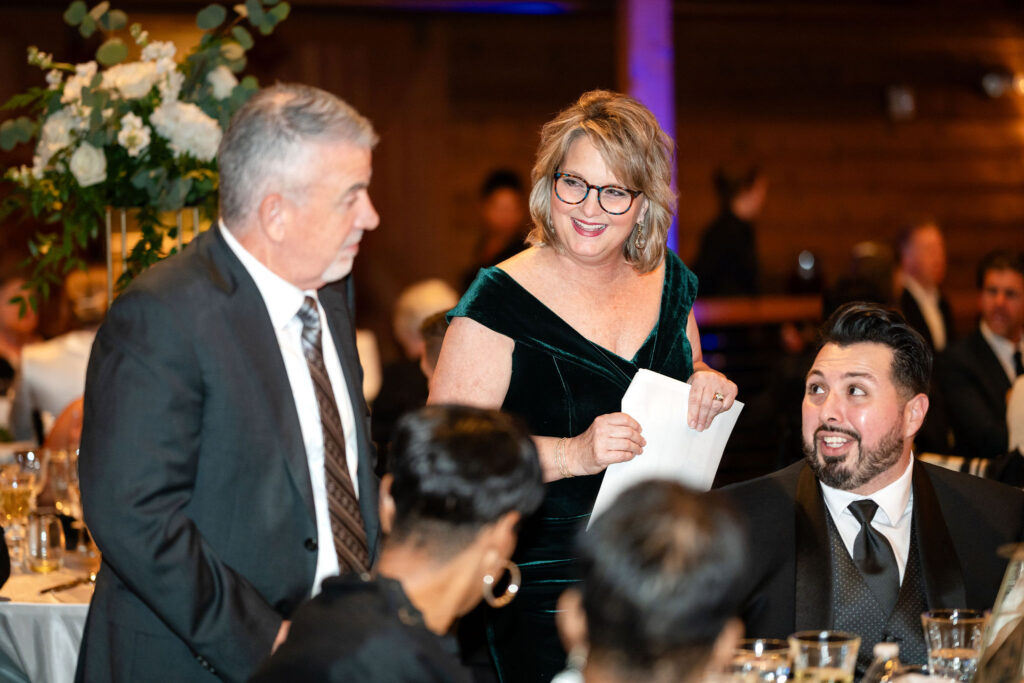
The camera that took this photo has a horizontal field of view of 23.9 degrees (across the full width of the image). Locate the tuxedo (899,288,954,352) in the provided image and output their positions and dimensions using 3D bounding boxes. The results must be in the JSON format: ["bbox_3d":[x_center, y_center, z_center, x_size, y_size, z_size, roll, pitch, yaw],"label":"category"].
[{"bbox_3d":[1.410,0.090,8.500,0.320,0.600,0.460,2,3,42],"label":"tuxedo"}]

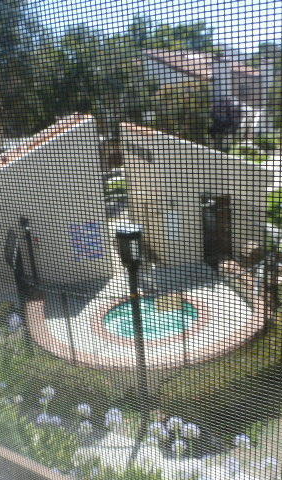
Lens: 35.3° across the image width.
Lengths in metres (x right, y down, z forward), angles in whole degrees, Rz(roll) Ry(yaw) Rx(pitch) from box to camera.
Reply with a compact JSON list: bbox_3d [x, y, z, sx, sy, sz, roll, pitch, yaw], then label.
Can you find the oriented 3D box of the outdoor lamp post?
[{"bbox_3d":[-0.050,1.375,7.200,0.400,3.410,0.400,-6,17,-1],"label":"outdoor lamp post"}]

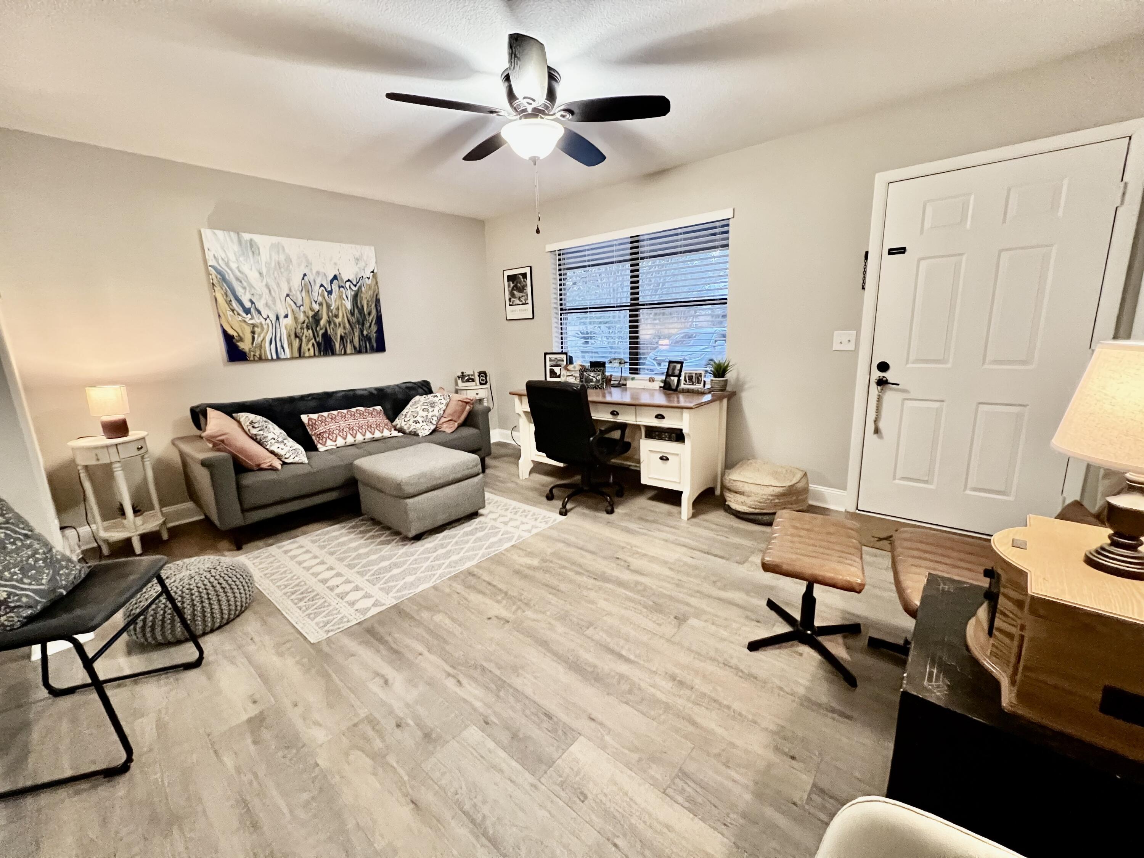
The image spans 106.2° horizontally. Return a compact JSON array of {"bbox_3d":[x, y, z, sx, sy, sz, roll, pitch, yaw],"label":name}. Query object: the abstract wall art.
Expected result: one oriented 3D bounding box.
[{"bbox_3d":[-2.287,-1.125,3.718,0.035,0.970,1.275,8,16,41],"label":"abstract wall art"}]

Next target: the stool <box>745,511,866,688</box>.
[{"bbox_3d":[0.929,0.635,1.663,0.350,0.420,0.430,6,14,31],"label":"stool"}]

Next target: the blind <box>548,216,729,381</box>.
[{"bbox_3d":[0.481,-1.043,3.766,1.720,1.160,0.060,7,16,38],"label":"blind"}]

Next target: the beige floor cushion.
[{"bbox_3d":[1.270,0.395,2.823,0.480,0.290,0.480,8,15,37],"label":"beige floor cushion"}]

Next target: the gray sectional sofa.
[{"bbox_3d":[-1.832,0.153,3.672,0.880,0.860,2.130,8,16,41],"label":"gray sectional sofa"}]

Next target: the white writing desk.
[{"bbox_3d":[0.343,0.088,3.502,1.630,0.760,0.740,8,15,37],"label":"white writing desk"}]

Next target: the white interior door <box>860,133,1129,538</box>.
[{"bbox_3d":[2.238,-0.385,2.431,0.905,2.020,0.045,7,16,38],"label":"white interior door"}]

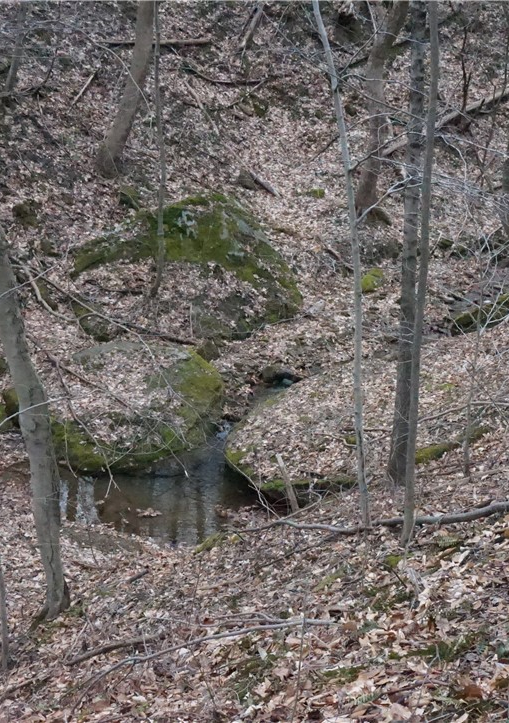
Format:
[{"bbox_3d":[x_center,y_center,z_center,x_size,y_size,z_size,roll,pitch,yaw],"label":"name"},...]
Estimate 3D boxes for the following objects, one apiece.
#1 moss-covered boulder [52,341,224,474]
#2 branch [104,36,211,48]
[{"bbox_3d":[-1.500,0.570,15.000,2.100,1.150,1.850,0,15,0],"label":"moss-covered boulder"},{"bbox_3d":[-1.810,-5.960,22.000,2.050,0.130,0.170,0,15,0],"label":"branch"}]

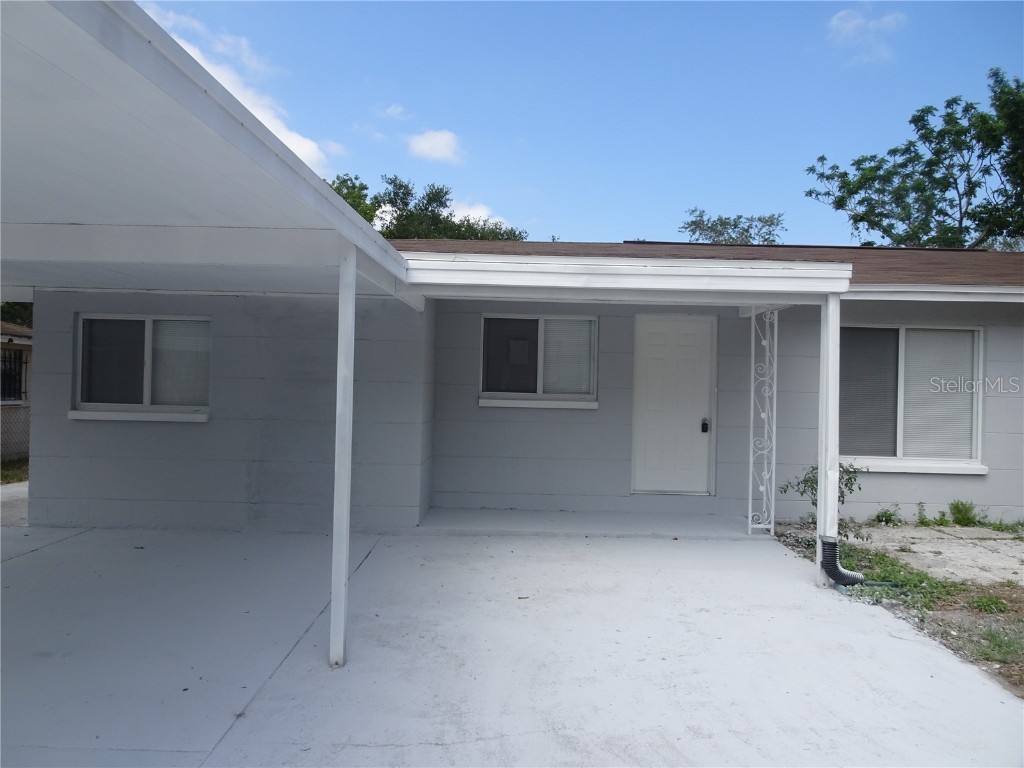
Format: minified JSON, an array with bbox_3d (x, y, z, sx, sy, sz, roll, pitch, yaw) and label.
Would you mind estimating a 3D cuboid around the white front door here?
[{"bbox_3d":[1.839,0.238,8.103,0.940,2.050,0.070,1,-1,0],"label":"white front door"}]

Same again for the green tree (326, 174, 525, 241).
[{"bbox_3d":[-2.905,-1.963,20.013,6.400,7.200,5.800,1,-1,0],"label":"green tree"}]

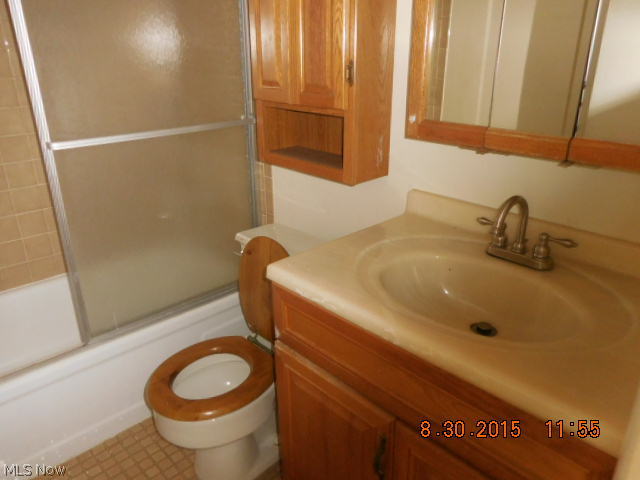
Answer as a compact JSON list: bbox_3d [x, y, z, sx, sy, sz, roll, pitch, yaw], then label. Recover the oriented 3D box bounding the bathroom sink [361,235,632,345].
[{"bbox_3d":[0.334,0.150,1.008,0.440,0.145,0.565,-20,29,-41],"label":"bathroom sink"}]

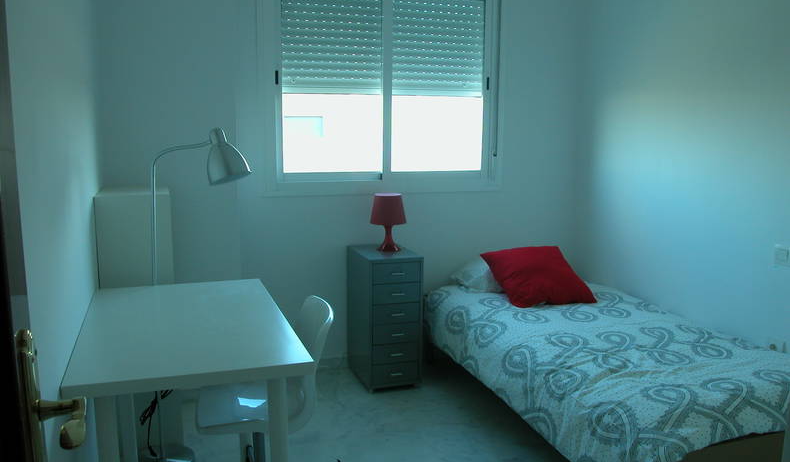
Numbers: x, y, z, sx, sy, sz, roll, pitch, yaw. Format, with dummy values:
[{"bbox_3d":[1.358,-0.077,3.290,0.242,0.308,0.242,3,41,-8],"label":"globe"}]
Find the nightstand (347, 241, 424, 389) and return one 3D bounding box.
[{"bbox_3d":[-0.061,0.453,3.451,0.280,0.690,0.430,-3,9,-19],"label":"nightstand"}]

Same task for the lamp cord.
[{"bbox_3d":[-0.939,0.758,2.515,0.142,0.268,0.120,-2,8,-16],"label":"lamp cord"}]

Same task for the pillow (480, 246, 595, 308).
[{"bbox_3d":[0.764,0.234,3.406,0.460,0.150,0.460,-3,35,-16],"label":"pillow"}]

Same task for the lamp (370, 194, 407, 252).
[{"bbox_3d":[-0.035,-0.042,3.434,0.190,0.295,0.190,0,8,0],"label":"lamp"}]

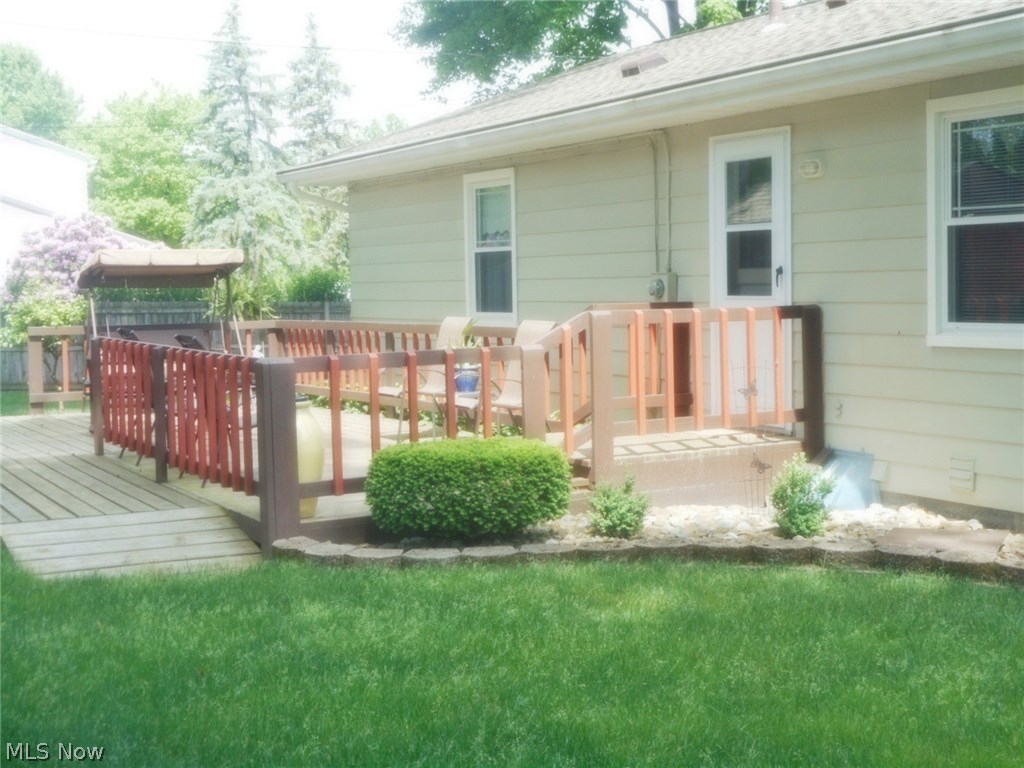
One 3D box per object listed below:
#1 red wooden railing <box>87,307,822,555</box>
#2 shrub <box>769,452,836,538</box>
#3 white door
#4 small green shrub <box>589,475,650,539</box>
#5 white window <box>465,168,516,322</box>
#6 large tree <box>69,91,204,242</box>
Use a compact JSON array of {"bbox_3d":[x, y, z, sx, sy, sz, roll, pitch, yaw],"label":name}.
[{"bbox_3d":[-0.537,0.104,10.783,4.033,1.310,3.600,-3,4,-30],"label":"red wooden railing"},{"bbox_3d":[1.709,0.632,8.880,0.400,0.500,0.400,-1,4,0],"label":"shrub"},{"bbox_3d":[1.698,-0.739,10.870,0.090,2.125,0.910,-3,4,-30],"label":"white door"},{"bbox_3d":[0.638,0.707,8.981,0.370,0.370,0.370,-1,4,0],"label":"small green shrub"},{"bbox_3d":[-0.217,-1.271,14.142,0.100,1.430,0.955,-3,4,-30],"label":"white window"},{"bbox_3d":[-10.494,-4.648,41.694,4.600,7.300,4.600,-3,4,-30],"label":"large tree"}]

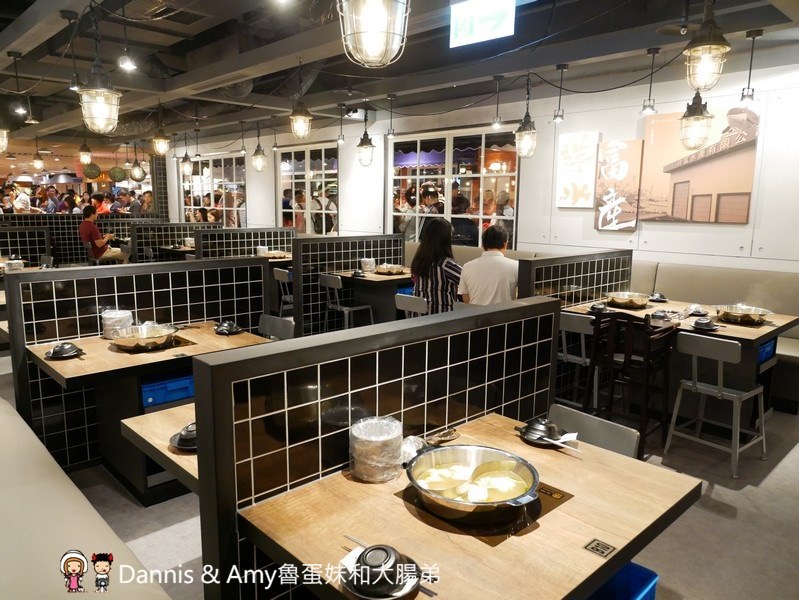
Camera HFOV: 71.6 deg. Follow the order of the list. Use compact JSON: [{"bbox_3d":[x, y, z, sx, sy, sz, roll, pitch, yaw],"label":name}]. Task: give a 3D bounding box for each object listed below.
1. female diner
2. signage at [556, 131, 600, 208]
[{"bbox_3d":[0.364,0.025,4.519,0.632,1.372,0.490,-8,14,-42],"label":"female diner"},{"bbox_3d":[1.766,-1.291,5.519,0.041,0.724,0.439,-8,14,-42],"label":"signage"}]

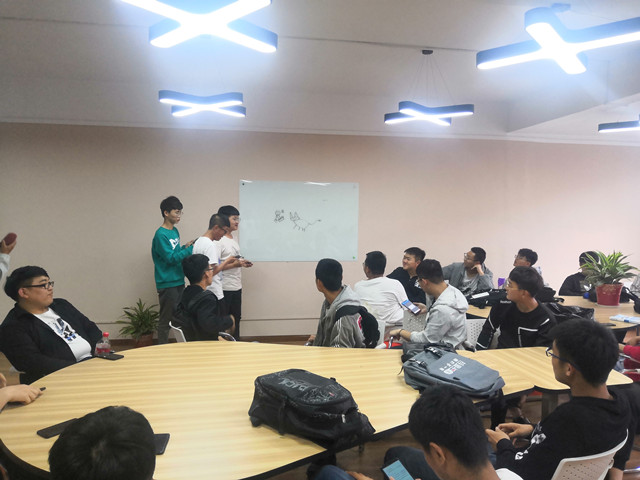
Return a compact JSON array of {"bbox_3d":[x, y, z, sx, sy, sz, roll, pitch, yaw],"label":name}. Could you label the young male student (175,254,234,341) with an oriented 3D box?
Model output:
[{"bbox_3d":[-0.693,0.738,3.585,0.780,1.270,0.520,-1,3,-28],"label":"young male student"}]

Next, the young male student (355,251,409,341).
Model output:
[{"bbox_3d":[0.500,0.721,4.381,0.520,1.260,0.780,0,3,-20],"label":"young male student"}]

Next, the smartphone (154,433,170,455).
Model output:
[{"bbox_3d":[-0.577,0.716,1.755,0.076,0.009,0.160,0,3,-9],"label":"smartphone"}]

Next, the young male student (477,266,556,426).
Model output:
[{"bbox_3d":[1.317,0.800,3.260,0.580,1.230,0.800,2,3,19],"label":"young male student"}]

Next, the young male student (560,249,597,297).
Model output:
[{"bbox_3d":[2.911,0.734,5.332,0.560,1.210,0.780,1,3,9],"label":"young male student"}]

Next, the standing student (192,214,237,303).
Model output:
[{"bbox_3d":[-1.005,0.544,4.715,0.420,1.620,0.460,0,3,-18],"label":"standing student"}]

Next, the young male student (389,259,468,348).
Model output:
[{"bbox_3d":[0.781,0.778,3.695,0.740,1.300,0.520,2,3,18],"label":"young male student"}]

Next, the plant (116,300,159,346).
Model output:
[{"bbox_3d":[-2.013,0.992,5.710,0.530,0.600,0.530,1,3,0],"label":"plant"}]

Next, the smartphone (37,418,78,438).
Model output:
[{"bbox_3d":[-1.018,0.743,1.979,0.077,0.008,0.160,2,3,31],"label":"smartphone"}]

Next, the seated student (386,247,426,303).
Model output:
[{"bbox_3d":[0.853,0.702,4.789,0.560,1.270,0.750,2,3,20],"label":"seated student"}]

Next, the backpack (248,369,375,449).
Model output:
[{"bbox_3d":[-0.022,0.657,2.002,0.420,0.200,0.280,3,4,40],"label":"backpack"}]

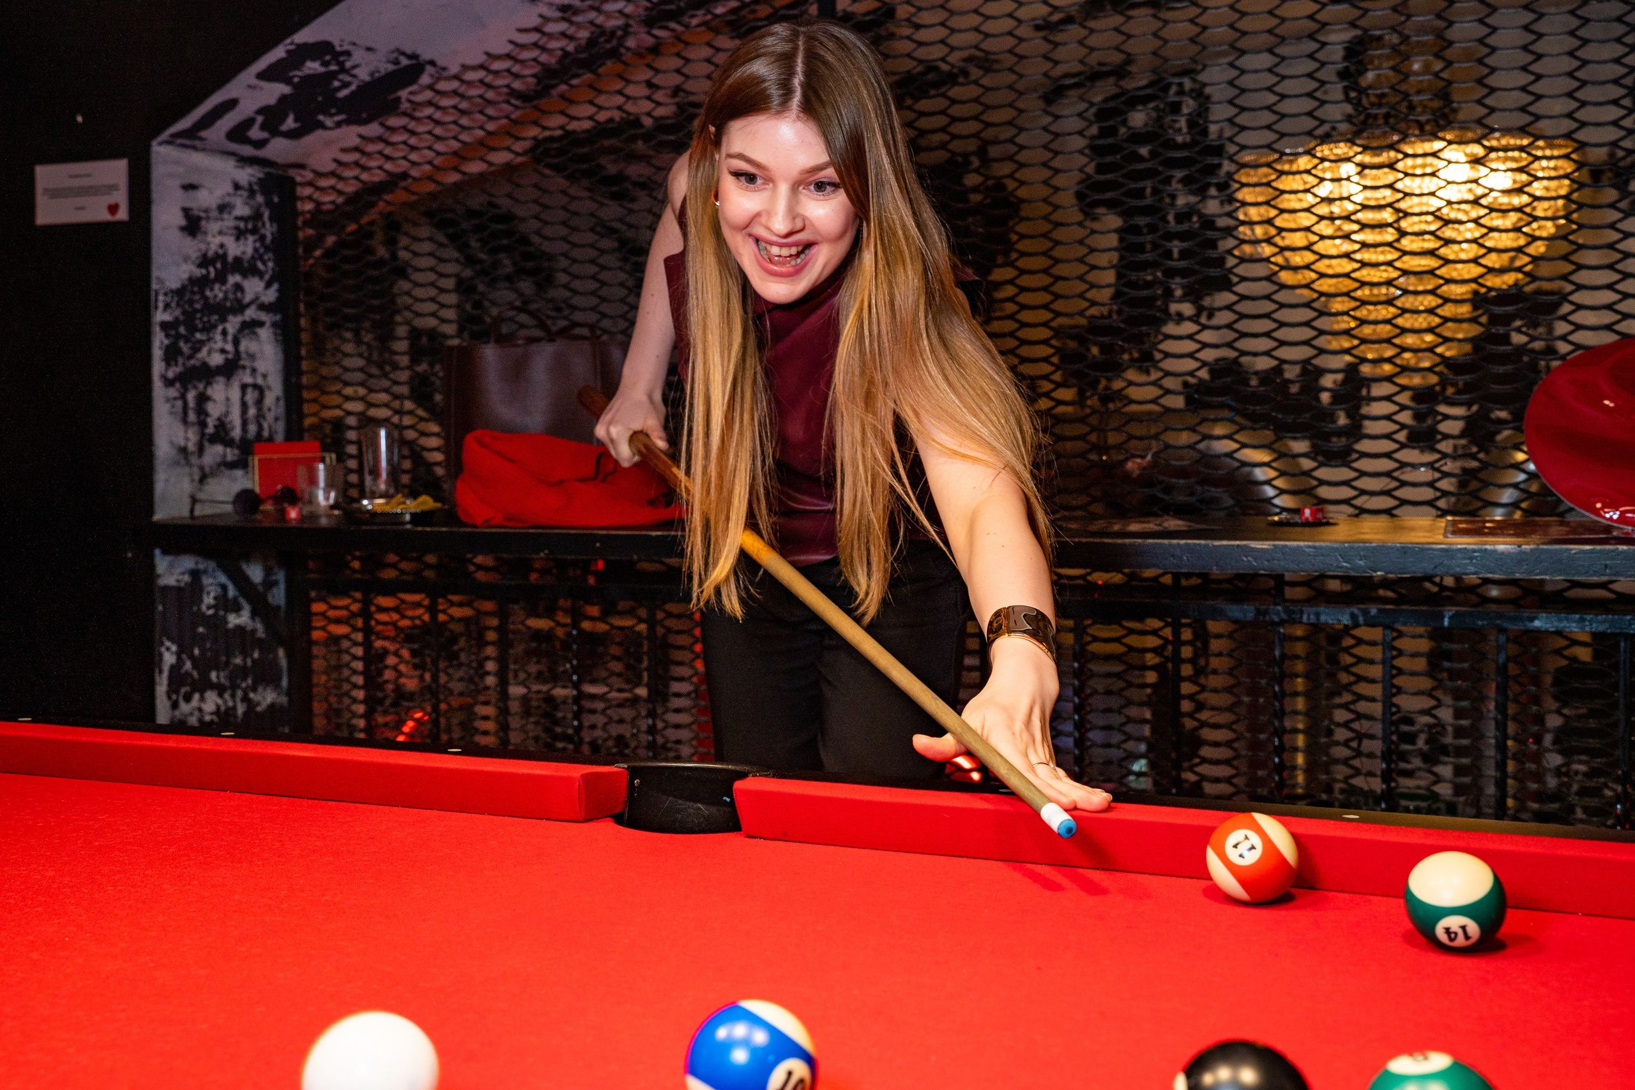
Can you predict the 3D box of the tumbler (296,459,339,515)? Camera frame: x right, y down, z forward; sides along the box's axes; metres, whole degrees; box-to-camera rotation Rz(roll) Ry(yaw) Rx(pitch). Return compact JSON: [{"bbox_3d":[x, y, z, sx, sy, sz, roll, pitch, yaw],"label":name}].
[{"bbox_3d":[-0.909,-0.103,2.980,0.078,0.097,0.078,-1,4,0],"label":"tumbler"}]

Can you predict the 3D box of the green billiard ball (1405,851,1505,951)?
[{"bbox_3d":[0.378,0.211,0.967,0.057,0.057,0.057,1,5,20],"label":"green billiard ball"}]

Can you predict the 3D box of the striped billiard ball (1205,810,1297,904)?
[{"bbox_3d":[0.280,0.201,1.052,0.057,0.057,0.057,-1,4,0],"label":"striped billiard ball"}]

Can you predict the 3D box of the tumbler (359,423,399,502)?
[{"bbox_3d":[-0.817,-0.149,3.060,0.073,0.148,0.073,-1,4,0],"label":"tumbler"}]

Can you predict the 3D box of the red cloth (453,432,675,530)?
[{"bbox_3d":[-0.408,-0.113,2.700,0.370,0.155,0.220,1,5,21],"label":"red cloth"}]

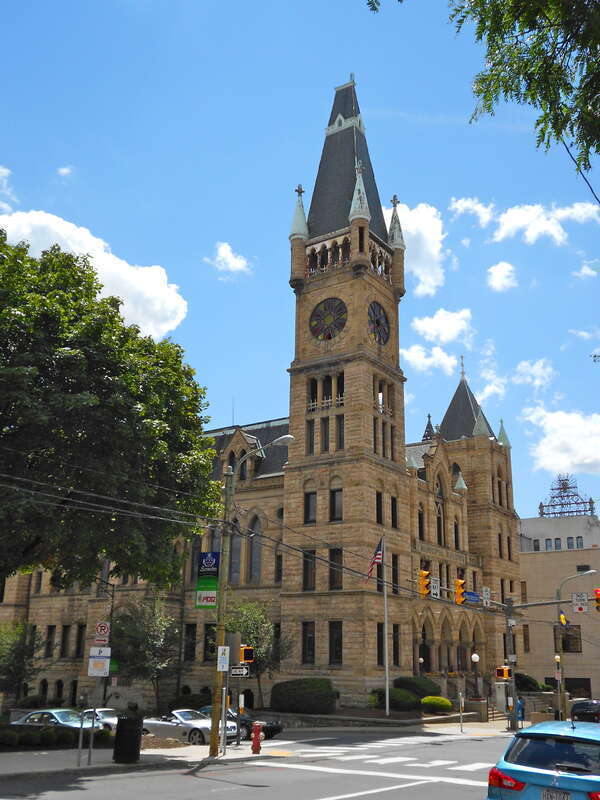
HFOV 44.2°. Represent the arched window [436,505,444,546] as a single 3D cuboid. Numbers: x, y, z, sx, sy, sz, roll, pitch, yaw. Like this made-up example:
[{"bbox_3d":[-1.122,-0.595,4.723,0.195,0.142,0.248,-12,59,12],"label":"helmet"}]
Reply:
[{"bbox_3d":[10.298,9.249,54.456,0.350,3.070,1.150,-11,-22,33],"label":"arched window"}]

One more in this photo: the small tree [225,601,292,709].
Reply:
[{"bbox_3d":[-2.287,14.020,40.805,3.400,5.600,3.400,1,-18,0],"label":"small tree"}]

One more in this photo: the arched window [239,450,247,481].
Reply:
[{"bbox_3d":[-3.928,4.589,51.587,0.720,2.137,0.300,-11,-22,33],"label":"arched window"}]

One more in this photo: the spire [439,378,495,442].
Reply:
[{"bbox_3d":[14.160,0.941,63.183,4.200,5.909,4.200,-11,-22,33],"label":"spire"}]

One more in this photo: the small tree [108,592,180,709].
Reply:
[{"bbox_3d":[-8.814,14.474,42.549,3.600,6.357,3.600,5,-19,-10],"label":"small tree"}]

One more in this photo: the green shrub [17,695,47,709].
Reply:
[{"bbox_3d":[-20.323,22.893,56.155,2.200,1.050,1.600,-11,-22,33],"label":"green shrub"}]

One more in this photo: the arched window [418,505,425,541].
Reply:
[{"bbox_3d":[8.447,8.516,51.414,0.300,2.501,0.850,-11,-22,33],"label":"arched window"}]

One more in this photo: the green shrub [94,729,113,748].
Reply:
[{"bbox_3d":[-5.384,9.271,20.270,0.580,0.513,0.580,5,-19,-12],"label":"green shrub"}]

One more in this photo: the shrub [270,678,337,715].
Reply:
[{"bbox_3d":[0.266,15.662,39.505,3.200,1.550,2.000,-11,-22,33],"label":"shrub"}]

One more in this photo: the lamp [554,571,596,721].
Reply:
[{"bbox_3d":[16.150,14.081,42.594,2.609,8.318,0.360,-11,-22,33],"label":"lamp"}]

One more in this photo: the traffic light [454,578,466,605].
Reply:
[{"bbox_3d":[7.144,8.537,32.914,0.420,1.060,0.360,-11,-22,33],"label":"traffic light"}]

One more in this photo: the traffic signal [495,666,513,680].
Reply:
[{"bbox_3d":[9.164,12.316,33.300,0.720,0.520,0.500,-8,-20,25],"label":"traffic signal"}]

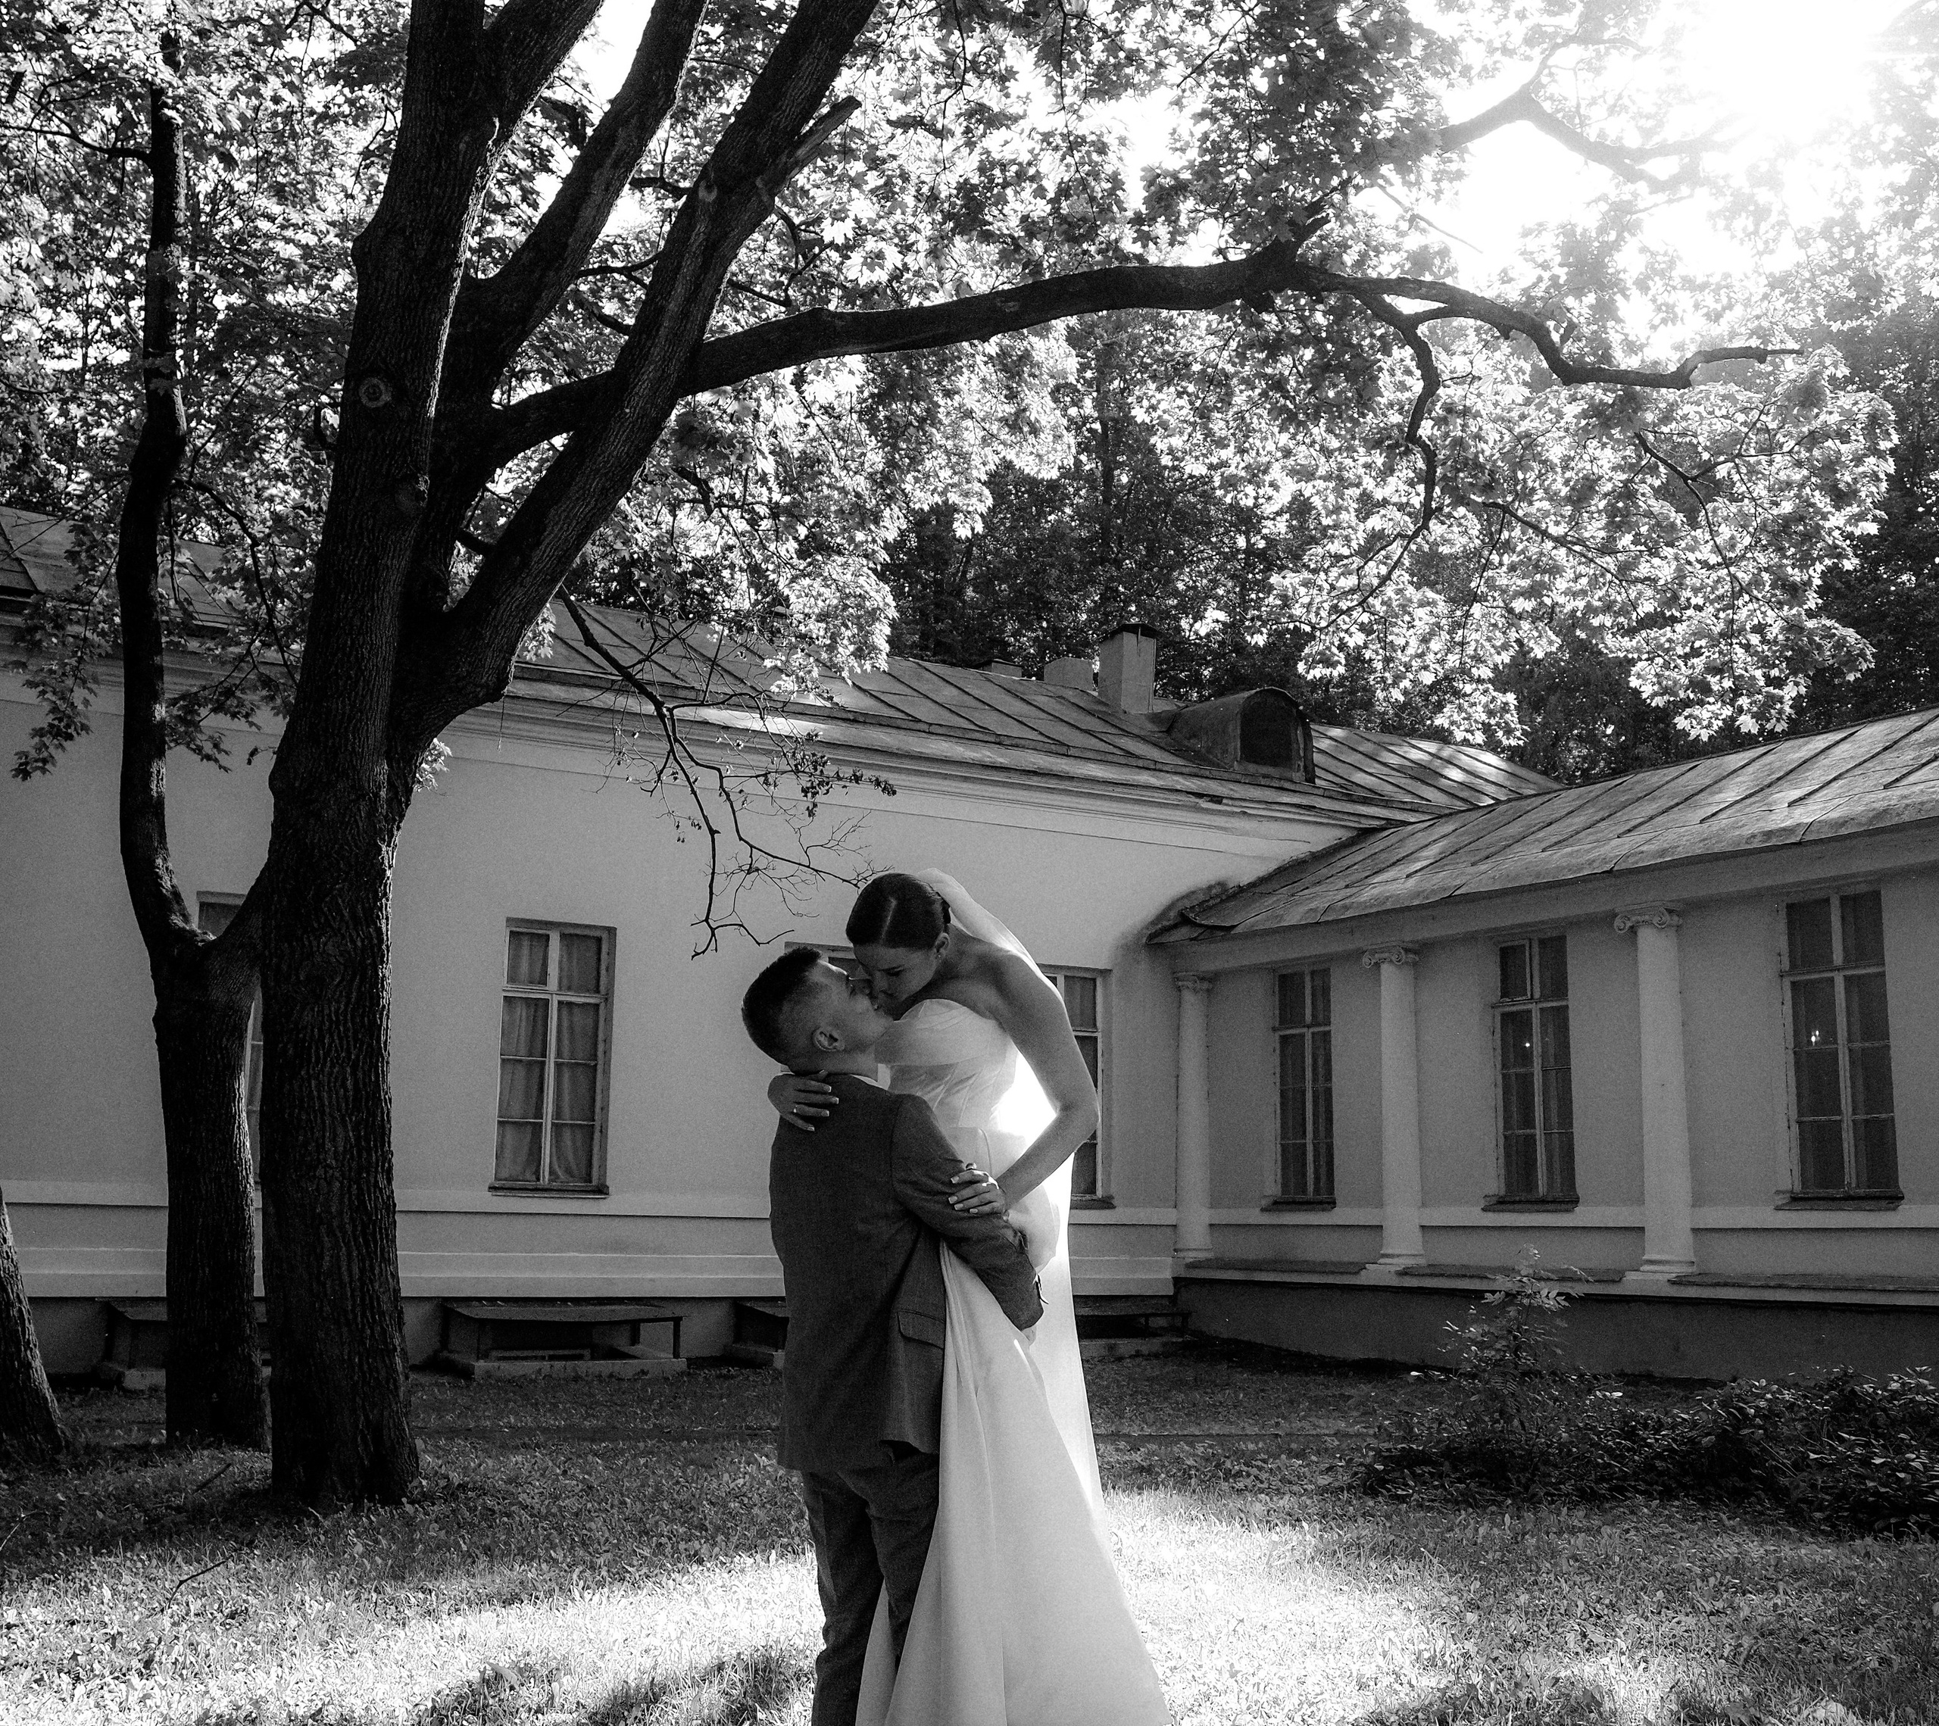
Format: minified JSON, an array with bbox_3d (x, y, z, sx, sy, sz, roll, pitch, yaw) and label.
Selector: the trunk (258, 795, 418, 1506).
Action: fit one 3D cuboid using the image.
[{"bbox_3d":[-3.038,1.371,10.750,0.700,3.380,0.680,-3,-9,0],"label":"trunk"}]

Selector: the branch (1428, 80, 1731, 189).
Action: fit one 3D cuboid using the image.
[{"bbox_3d":[3.126,-3.737,11.500,1.550,0.580,0.500,1,-10,0],"label":"branch"}]

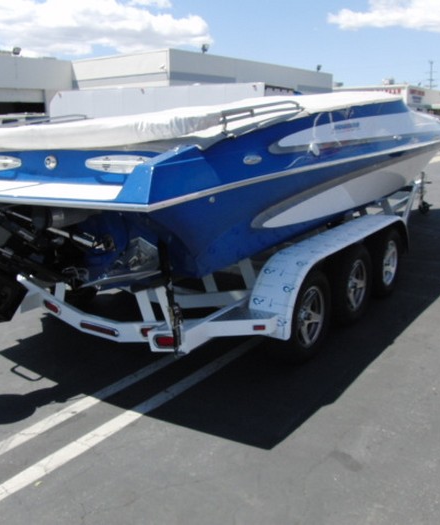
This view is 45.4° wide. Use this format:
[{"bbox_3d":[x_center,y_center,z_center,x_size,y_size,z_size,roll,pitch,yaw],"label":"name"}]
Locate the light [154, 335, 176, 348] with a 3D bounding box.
[{"bbox_3d":[-0.320,0.473,3.133,0.180,0.074,0.035,-10,7,38],"label":"light"}]

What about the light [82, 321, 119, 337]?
[{"bbox_3d":[-0.863,0.472,3.739,0.390,0.053,0.033,9,18,35],"label":"light"}]

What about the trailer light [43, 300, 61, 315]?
[{"bbox_3d":[-1.288,0.346,4.025,0.180,0.070,0.035,28,29,28],"label":"trailer light"}]

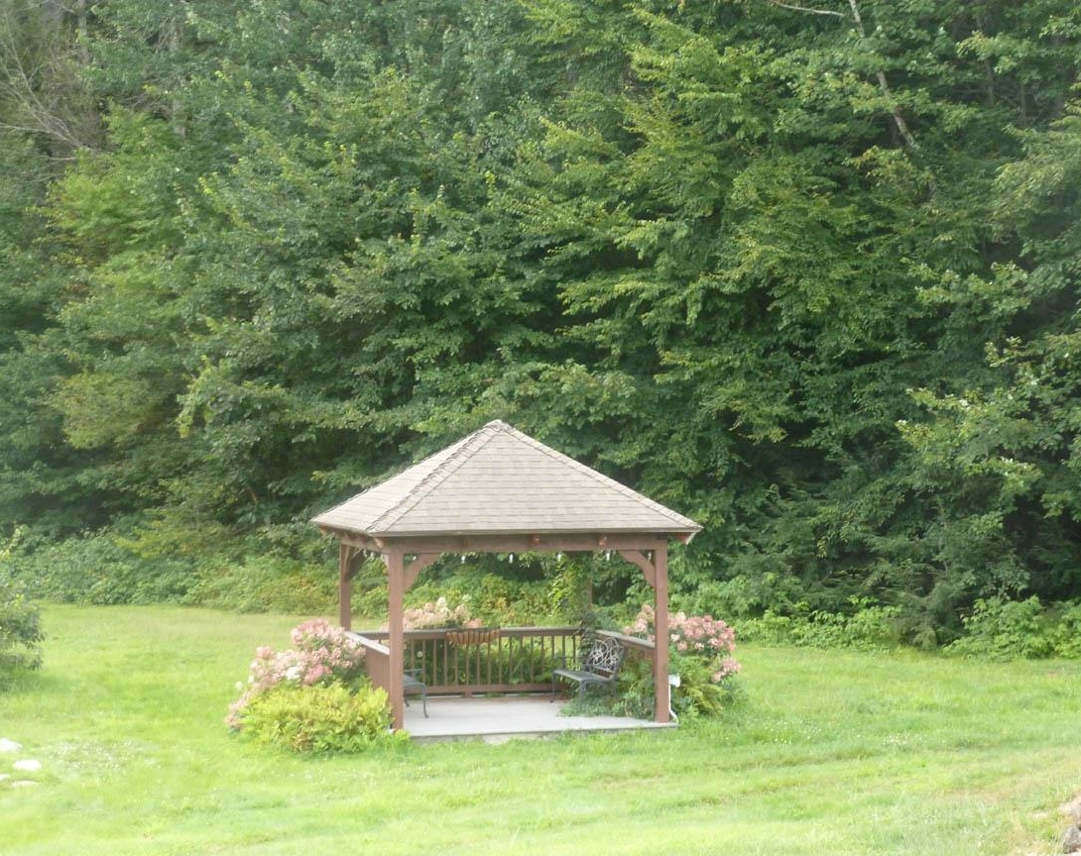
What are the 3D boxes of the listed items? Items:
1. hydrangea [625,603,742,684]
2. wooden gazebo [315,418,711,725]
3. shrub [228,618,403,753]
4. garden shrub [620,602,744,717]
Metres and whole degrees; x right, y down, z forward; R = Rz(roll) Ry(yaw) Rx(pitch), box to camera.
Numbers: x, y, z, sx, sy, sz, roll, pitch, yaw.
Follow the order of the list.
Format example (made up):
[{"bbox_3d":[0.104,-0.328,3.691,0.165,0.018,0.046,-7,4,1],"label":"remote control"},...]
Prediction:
[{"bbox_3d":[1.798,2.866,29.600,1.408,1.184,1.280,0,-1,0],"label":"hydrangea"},{"bbox_3d":[-0.522,1.740,28.954,3.981,3.641,4.045,0,-1,-15],"label":"wooden gazebo"},{"bbox_3d":[-2.644,2.989,27.456,1.920,1.392,1.856,0,-1,0],"label":"shrub"},{"bbox_3d":[1.763,2.992,29.440,1.424,1.376,1.376,0,-1,0],"label":"garden shrub"}]

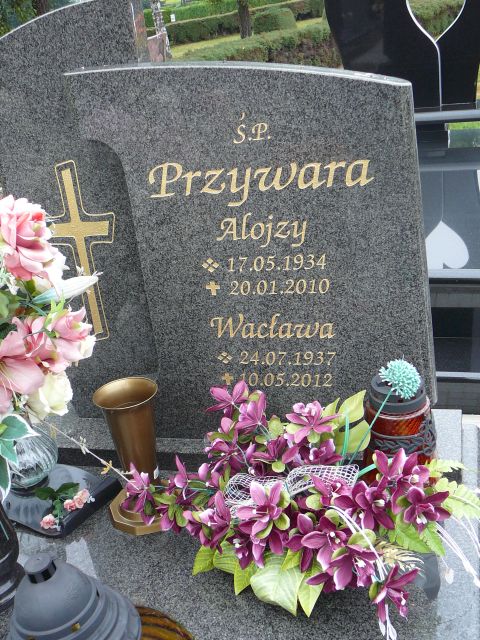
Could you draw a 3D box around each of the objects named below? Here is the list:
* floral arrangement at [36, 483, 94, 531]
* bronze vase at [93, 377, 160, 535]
[{"bbox_3d":[-0.361,0.382,1.637,0.128,0.048,0.140,-10,23,-9],"label":"floral arrangement"},{"bbox_3d":[-0.211,0.274,1.624,0.144,0.284,0.144,-12,23,-14],"label":"bronze vase"}]

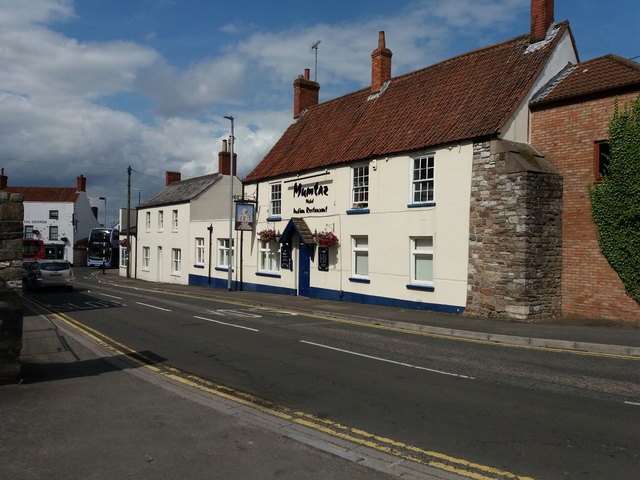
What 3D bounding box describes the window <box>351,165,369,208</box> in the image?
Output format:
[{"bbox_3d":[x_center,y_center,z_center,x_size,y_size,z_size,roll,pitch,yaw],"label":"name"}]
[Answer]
[{"bbox_3d":[1.395,-1.821,17.884,0.120,1.481,0.940,1,0,-35],"label":"window"}]

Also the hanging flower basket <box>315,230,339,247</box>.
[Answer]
[{"bbox_3d":[0.271,-0.025,18.723,0.760,0.580,0.820,1,0,-35],"label":"hanging flower basket"}]

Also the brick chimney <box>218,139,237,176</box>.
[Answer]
[{"bbox_3d":[-5.731,-5.170,32.230,1.080,2.440,0.580,1,0,-38],"label":"brick chimney"}]

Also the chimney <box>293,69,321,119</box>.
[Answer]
[{"bbox_3d":[-0.678,-7.363,26.212,1.270,2.620,0.600,1,0,-35],"label":"chimney"}]

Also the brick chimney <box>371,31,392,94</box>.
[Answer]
[{"bbox_3d":[2.525,-7.202,21.152,0.680,2.670,0.620,1,0,-35],"label":"brick chimney"}]

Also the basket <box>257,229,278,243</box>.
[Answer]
[{"bbox_3d":[-2.269,-0.181,22.289,0.760,0.570,0.840,1,0,-35],"label":"basket"}]

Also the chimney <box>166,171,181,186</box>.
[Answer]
[{"bbox_3d":[-11.057,-4.556,39.136,1.000,1.140,0.460,1,0,-38],"label":"chimney"}]

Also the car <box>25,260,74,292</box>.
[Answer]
[{"bbox_3d":[-15.043,1.885,28.739,1.770,1.620,4.350,1,0,-36],"label":"car"}]

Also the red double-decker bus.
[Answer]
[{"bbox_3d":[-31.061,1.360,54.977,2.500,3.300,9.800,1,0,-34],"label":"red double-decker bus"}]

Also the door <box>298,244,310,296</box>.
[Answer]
[{"bbox_3d":[-0.592,1.226,20.641,0.080,2.053,0.860,1,0,-35],"label":"door"}]

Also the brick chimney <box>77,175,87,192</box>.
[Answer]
[{"bbox_3d":[-28.158,-6.666,61.300,0.800,1.950,0.850,1,0,-2],"label":"brick chimney"}]

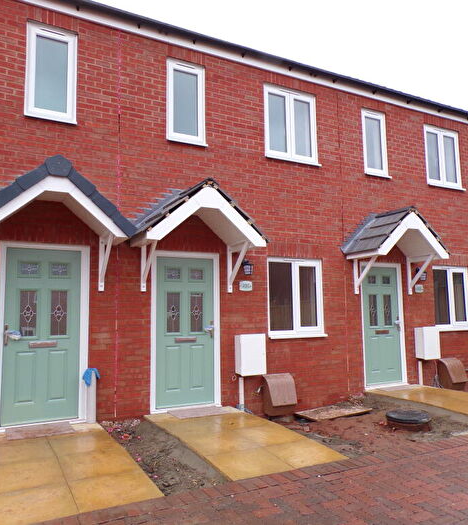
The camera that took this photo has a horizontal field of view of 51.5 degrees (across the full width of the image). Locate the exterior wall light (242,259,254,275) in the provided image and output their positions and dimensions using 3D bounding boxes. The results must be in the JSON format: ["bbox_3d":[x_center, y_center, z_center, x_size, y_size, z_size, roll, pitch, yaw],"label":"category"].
[{"bbox_3d":[0.217,0.069,6.936,0.165,0.225,0.120,3,-7,-29],"label":"exterior wall light"}]

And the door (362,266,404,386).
[{"bbox_3d":[2.498,1.058,8.203,0.830,1.950,0.070,3,-7,-29],"label":"door"}]

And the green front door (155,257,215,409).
[{"bbox_3d":[-0.645,0.912,6.478,0.833,1.950,0.070,3,-7,-29],"label":"green front door"}]

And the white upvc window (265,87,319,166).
[{"bbox_3d":[0.898,-2.159,7.672,1.010,1.170,0.080,3,-7,-29],"label":"white upvc window"}]

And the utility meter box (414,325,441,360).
[{"bbox_3d":[3.408,1.421,8.521,0.410,0.550,0.180,3,-7,-29],"label":"utility meter box"}]

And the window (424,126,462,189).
[{"bbox_3d":[4.070,-2.026,9.416,0.987,1.169,0.100,3,-7,-29],"label":"window"}]

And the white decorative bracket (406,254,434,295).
[{"bbox_3d":[3.235,0.206,8.356,0.070,0.680,0.530,3,-7,-29],"label":"white decorative bracket"}]

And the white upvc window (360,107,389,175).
[{"bbox_3d":[2.483,-2.093,8.559,0.580,1.170,0.080,3,-7,-29],"label":"white upvc window"}]

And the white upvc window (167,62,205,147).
[{"bbox_3d":[-0.667,-2.247,6.815,0.584,1.169,0.100,3,-7,-29],"label":"white upvc window"}]

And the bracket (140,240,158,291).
[{"bbox_3d":[-1.043,0.026,6.020,0.070,0.650,0.480,3,-7,-29],"label":"bracket"}]

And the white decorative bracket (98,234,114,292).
[{"bbox_3d":[-1.511,0.003,5.758,0.070,0.650,0.480,3,-7,-29],"label":"white decorative bracket"}]

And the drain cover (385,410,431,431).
[{"bbox_3d":[2.215,1.942,6.010,0.620,0.110,0.620,3,-7,-29],"label":"drain cover"}]

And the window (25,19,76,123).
[{"bbox_3d":[-2.232,-2.319,5.956,0.585,1.169,0.100,3,-7,-29],"label":"window"}]

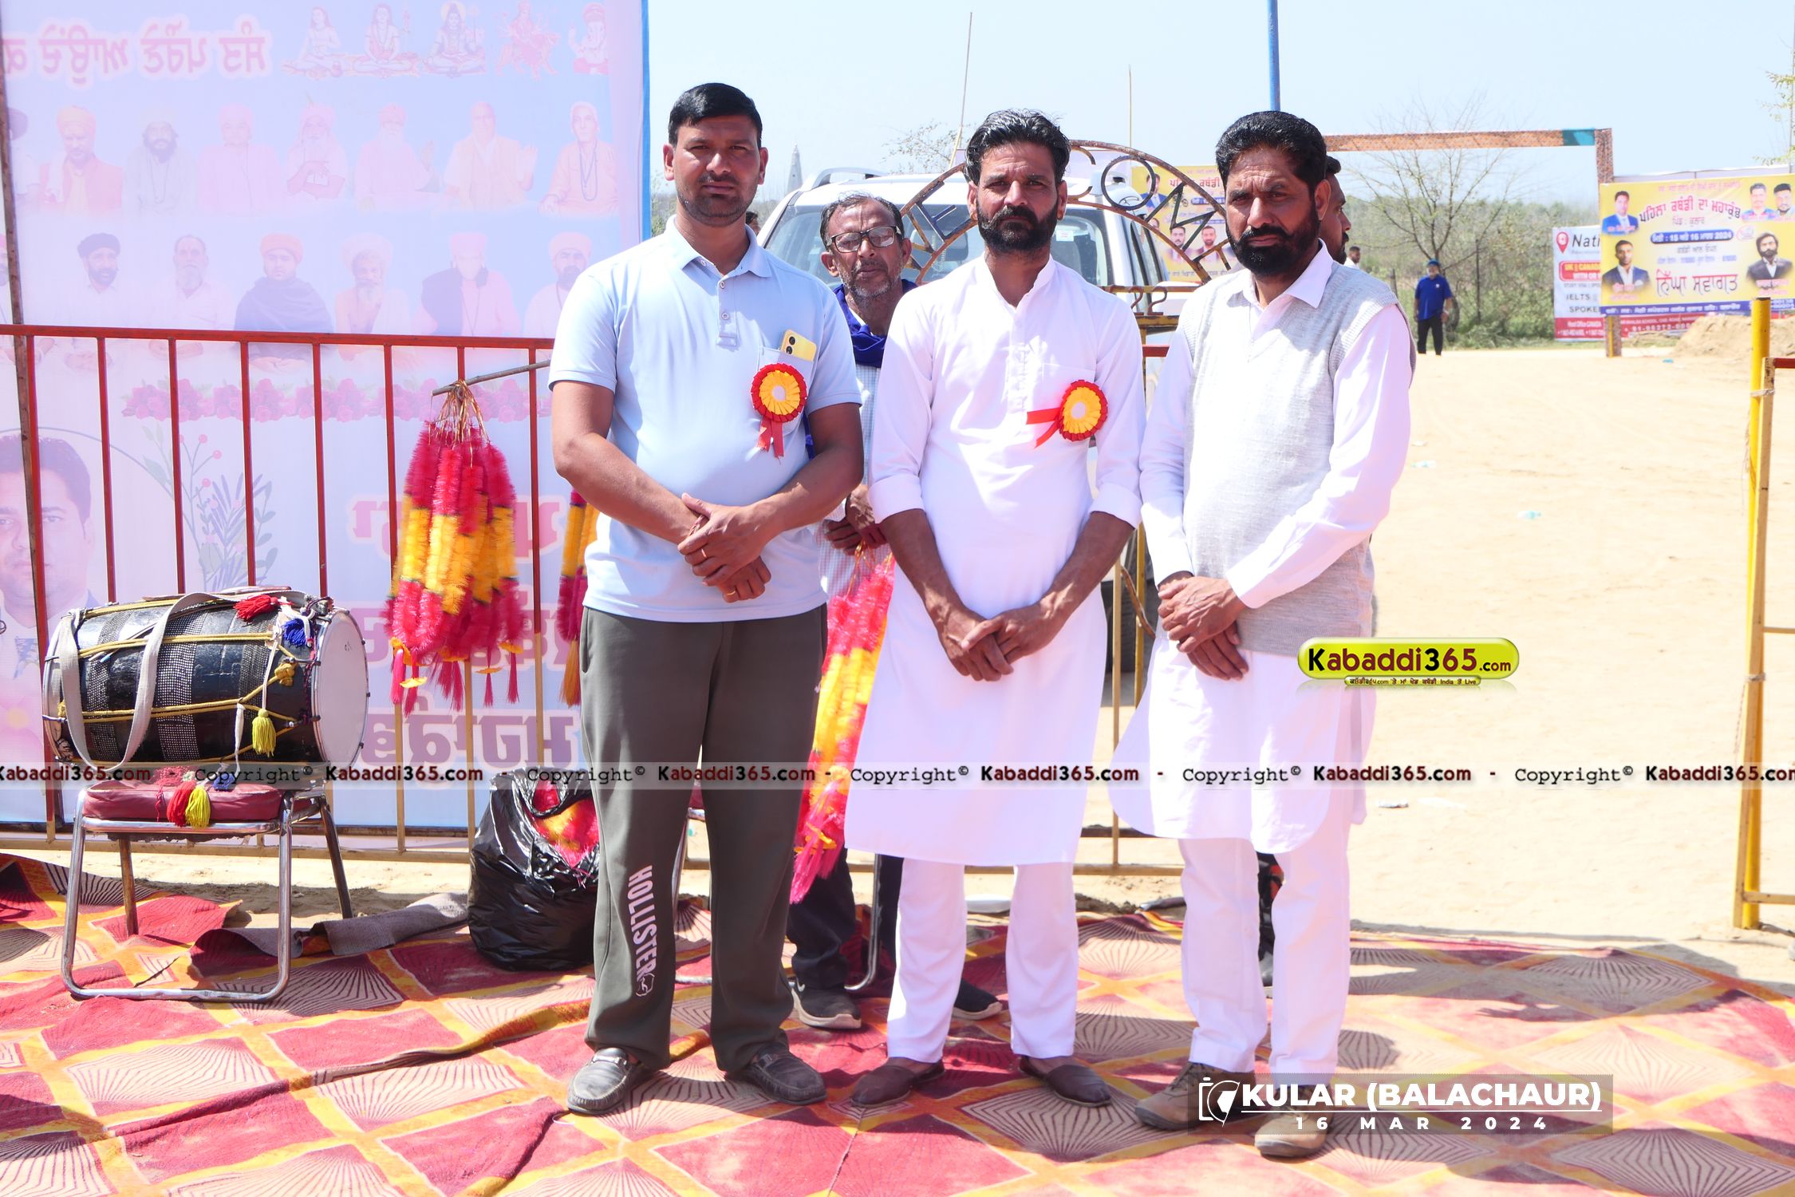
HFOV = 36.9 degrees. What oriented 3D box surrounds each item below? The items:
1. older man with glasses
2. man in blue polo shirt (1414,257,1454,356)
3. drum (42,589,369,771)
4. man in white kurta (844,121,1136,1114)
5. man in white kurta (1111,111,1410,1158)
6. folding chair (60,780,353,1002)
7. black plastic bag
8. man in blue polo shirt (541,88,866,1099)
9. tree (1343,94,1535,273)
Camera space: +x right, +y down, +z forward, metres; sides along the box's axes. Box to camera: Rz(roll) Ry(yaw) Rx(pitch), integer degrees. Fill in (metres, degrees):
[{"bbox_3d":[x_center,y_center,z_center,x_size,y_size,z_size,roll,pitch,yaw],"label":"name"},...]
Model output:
[{"bbox_3d":[-0.032,0.010,5.315,0.480,1.610,0.320,0,7,-1],"label":"older man with glasses"},{"bbox_3d":[8.446,-4.496,42.500,0.600,1.720,0.380,2,7,18],"label":"man in blue polo shirt"},{"bbox_3d":[-1.437,0.175,5.613,0.575,0.360,0.360,1,7,8],"label":"drum"},{"bbox_3d":[0.166,0.015,4.771,0.525,1.730,0.360,0,7,-3],"label":"man in white kurta"},{"bbox_3d":[0.613,0.045,4.561,0.500,1.720,0.370,3,7,22],"label":"man in white kurta"},{"bbox_3d":[-1.447,0.398,5.651,0.465,0.760,0.500,0,7,3],"label":"folding chair"},{"bbox_3d":[-0.756,0.555,5.766,0.360,0.420,0.330,-1,7,-6],"label":"black plastic bag"},{"bbox_3d":[-0.344,-0.001,4.735,0.545,1.770,0.370,-1,7,-7],"label":"man in blue polo shirt"},{"bbox_3d":[9.462,-6.563,47.000,3.250,4.400,3.100,1,7,12],"label":"tree"}]

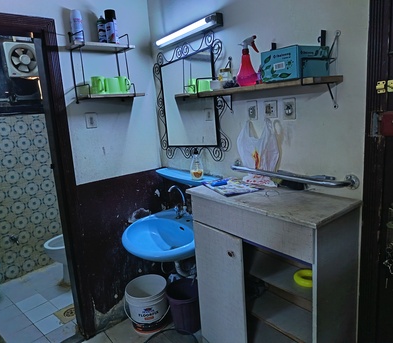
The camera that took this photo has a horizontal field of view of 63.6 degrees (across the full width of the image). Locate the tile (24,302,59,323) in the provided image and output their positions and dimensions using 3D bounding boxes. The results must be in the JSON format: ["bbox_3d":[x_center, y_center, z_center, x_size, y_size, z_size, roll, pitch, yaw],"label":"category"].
[{"bbox_3d":[-1.253,1.139,2.565,0.195,0.010,0.195,6,14,42],"label":"tile"}]

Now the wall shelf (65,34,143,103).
[{"bbox_3d":[-0.561,-0.661,2.025,0.400,0.420,0.205,-12,14,-38],"label":"wall shelf"}]

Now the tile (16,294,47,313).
[{"bbox_3d":[-1.401,1.123,2.700,0.195,0.010,0.195,6,14,42],"label":"tile"}]

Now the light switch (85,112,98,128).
[{"bbox_3d":[-0.667,-0.324,2.018,0.075,0.092,0.012,-12,14,-38],"label":"light switch"}]

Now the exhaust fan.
[{"bbox_3d":[-1.682,-1.083,3.104,0.310,0.305,0.120,-14,15,-42],"label":"exhaust fan"}]

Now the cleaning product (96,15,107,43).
[{"bbox_3d":[-0.567,-0.854,1.923,0.058,0.166,0.058,-6,11,-14],"label":"cleaning product"}]

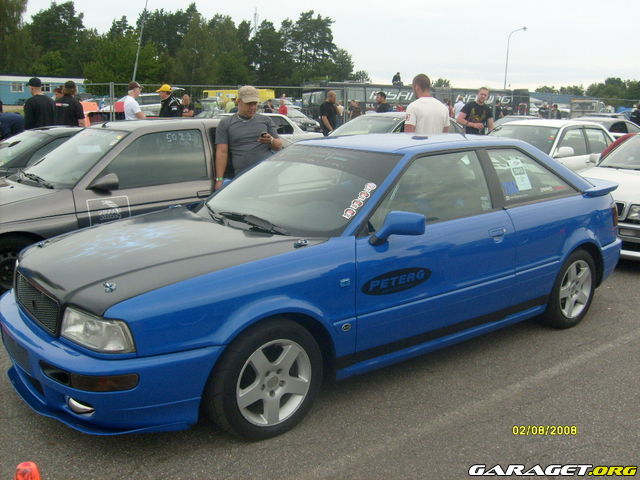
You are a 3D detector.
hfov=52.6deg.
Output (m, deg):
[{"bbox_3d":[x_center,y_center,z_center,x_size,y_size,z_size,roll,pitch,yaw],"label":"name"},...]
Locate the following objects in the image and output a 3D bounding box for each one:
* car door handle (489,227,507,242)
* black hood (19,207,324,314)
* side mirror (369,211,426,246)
[{"bbox_3d":[1.043,-0.024,3.815,0.165,0.095,0.040,-9,15,-37],"label":"car door handle"},{"bbox_3d":[-0.841,0.023,3.331,1.280,0.240,1.360,-9,15,-38],"label":"black hood"},{"bbox_3d":[0.393,-0.055,3.191,0.160,0.190,0.220,-9,15,-37],"label":"side mirror"}]

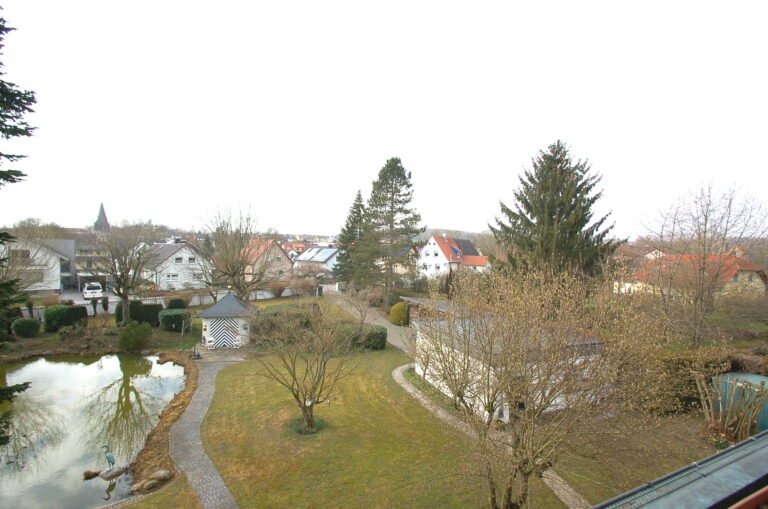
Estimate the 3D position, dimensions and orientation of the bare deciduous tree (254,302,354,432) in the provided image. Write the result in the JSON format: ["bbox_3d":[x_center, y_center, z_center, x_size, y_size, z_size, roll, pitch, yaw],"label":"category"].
[{"bbox_3d":[-3.031,4.399,12.477,3.600,4.600,3.600,1,2,0],"label":"bare deciduous tree"}]

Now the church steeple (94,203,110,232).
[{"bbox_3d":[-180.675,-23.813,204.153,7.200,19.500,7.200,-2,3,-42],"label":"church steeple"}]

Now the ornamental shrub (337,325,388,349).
[{"bbox_3d":[-1.564,5.748,22.135,3.100,1.200,1.600,0,2,-10],"label":"ornamental shrub"}]

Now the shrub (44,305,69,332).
[{"bbox_3d":[-26.019,5.146,25.624,1.600,1.650,1.700,-2,3,-45],"label":"shrub"}]

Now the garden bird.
[{"bbox_3d":[-9.003,6.589,10.400,0.400,0.820,0.180,-1,4,-37],"label":"garden bird"}]

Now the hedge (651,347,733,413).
[{"bbox_3d":[14.396,6.003,15.100,3.200,2.300,1.500,1,3,0],"label":"hedge"}]

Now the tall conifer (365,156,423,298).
[{"bbox_3d":[1.307,-2.562,36.300,6.400,16.500,6.200,1,3,0],"label":"tall conifer"}]

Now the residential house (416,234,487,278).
[{"bbox_3d":[14.895,0.577,69.066,13.000,8.700,9.000,-1,3,-43],"label":"residential house"}]

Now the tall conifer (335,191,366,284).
[{"bbox_3d":[-4.090,-1.930,47.461,6.300,15.300,6.300,0,3,0],"label":"tall conifer"}]

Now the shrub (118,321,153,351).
[{"bbox_3d":[-16.805,5.363,21.600,1.800,1.700,1.700,-1,4,-30],"label":"shrub"}]

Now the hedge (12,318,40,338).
[{"bbox_3d":[-29.418,5.950,26.386,1.450,1.400,1.500,3,4,45],"label":"hedge"}]

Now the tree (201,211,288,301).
[{"bbox_3d":[-15.068,0.417,34.500,8.700,10.100,8.500,1,3,0],"label":"tree"}]

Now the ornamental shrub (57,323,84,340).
[{"bbox_3d":[-22.405,5.454,22.900,1.350,1.050,1.200,0,3,-18],"label":"ornamental shrub"}]

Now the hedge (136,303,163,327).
[{"bbox_3d":[-21.604,5.531,29.671,2.100,1.950,1.350,-1,3,-18],"label":"hedge"}]

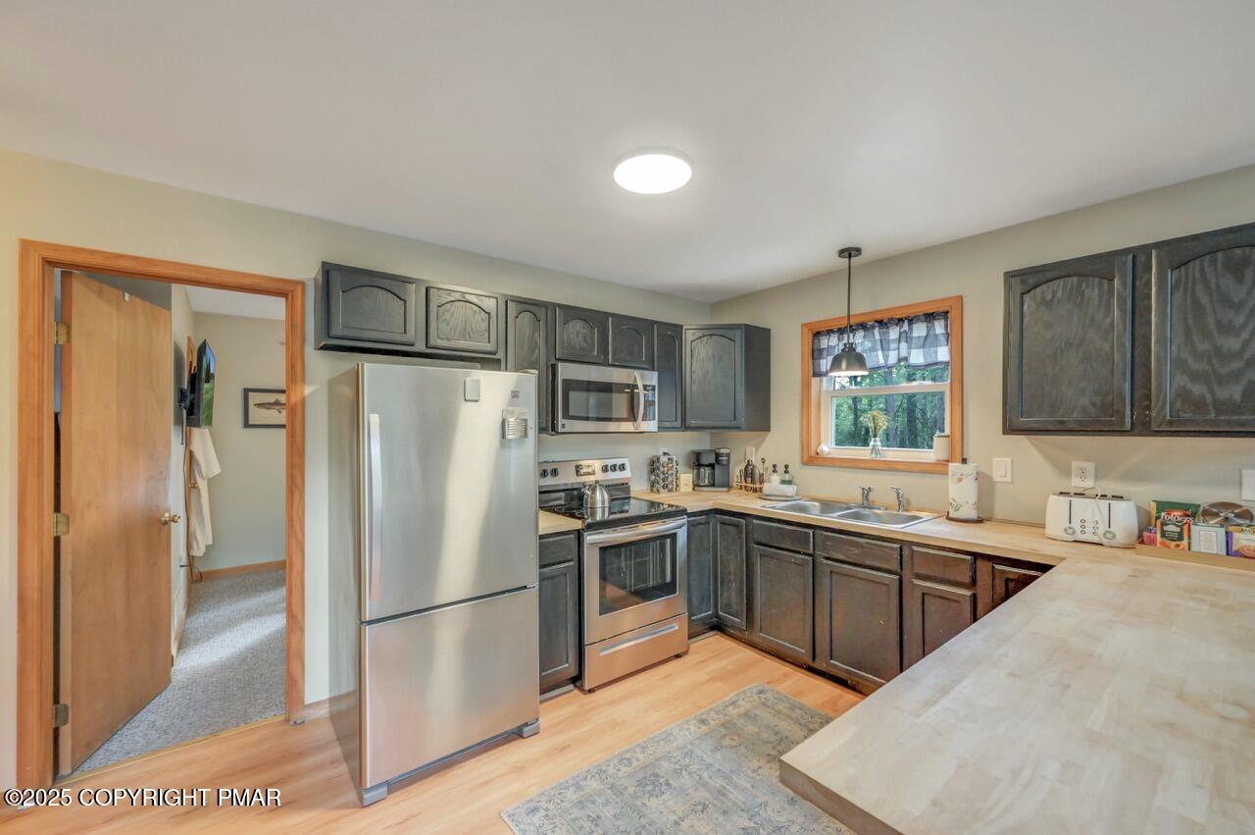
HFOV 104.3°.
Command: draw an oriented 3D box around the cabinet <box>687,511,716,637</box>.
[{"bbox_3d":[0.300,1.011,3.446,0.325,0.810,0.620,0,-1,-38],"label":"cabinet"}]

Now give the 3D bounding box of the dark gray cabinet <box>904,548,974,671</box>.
[{"bbox_3d":[1.652,1.026,2.413,0.610,0.850,0.330,1,-1,-39],"label":"dark gray cabinet"}]

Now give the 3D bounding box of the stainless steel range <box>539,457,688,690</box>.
[{"bbox_3d":[-0.109,0.889,3.083,0.757,1.187,0.695,0,-1,-38],"label":"stainless steel range"}]

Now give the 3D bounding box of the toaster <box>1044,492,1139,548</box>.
[{"bbox_3d":[2.088,0.451,2.200,0.300,0.200,0.255,-1,-1,43],"label":"toaster"}]

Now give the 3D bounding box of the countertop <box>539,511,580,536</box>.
[{"bbox_3d":[-0.560,0.579,2.779,0.325,0.038,0.640,0,-1,-38],"label":"countertop"}]

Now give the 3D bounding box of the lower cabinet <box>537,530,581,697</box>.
[{"bbox_3d":[-0.574,1.033,2.737,0.320,0.870,0.630,1,-1,-39],"label":"lower cabinet"}]

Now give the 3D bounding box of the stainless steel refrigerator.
[{"bbox_3d":[-0.922,0.633,2.333,0.750,1.685,0.770,0,-1,-38],"label":"stainless steel refrigerator"}]

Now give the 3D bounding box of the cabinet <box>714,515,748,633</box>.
[{"bbox_3d":[0.920,1.010,3.396,0.615,0.810,0.270,0,-1,-38],"label":"cabinet"}]

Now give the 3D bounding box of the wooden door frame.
[{"bbox_3d":[-1.963,0.393,2.155,0.890,2.110,0.130,1,-1,-36],"label":"wooden door frame"}]

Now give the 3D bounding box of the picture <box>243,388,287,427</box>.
[{"bbox_3d":[-3.423,-0.082,4.784,0.535,0.381,0.025,0,-1,-38],"label":"picture"}]

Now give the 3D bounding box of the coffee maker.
[{"bbox_3d":[0.667,0.404,3.860,0.295,0.345,0.260,0,-1,8],"label":"coffee maker"}]

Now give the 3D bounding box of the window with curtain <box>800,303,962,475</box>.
[{"bbox_3d":[1.572,-0.171,3.096,0.120,0.980,0.980,1,-1,-39],"label":"window with curtain"}]

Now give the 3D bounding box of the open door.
[{"bbox_3d":[-2.406,0.428,2.331,0.040,2.030,0.745,0,-1,-20],"label":"open door"}]

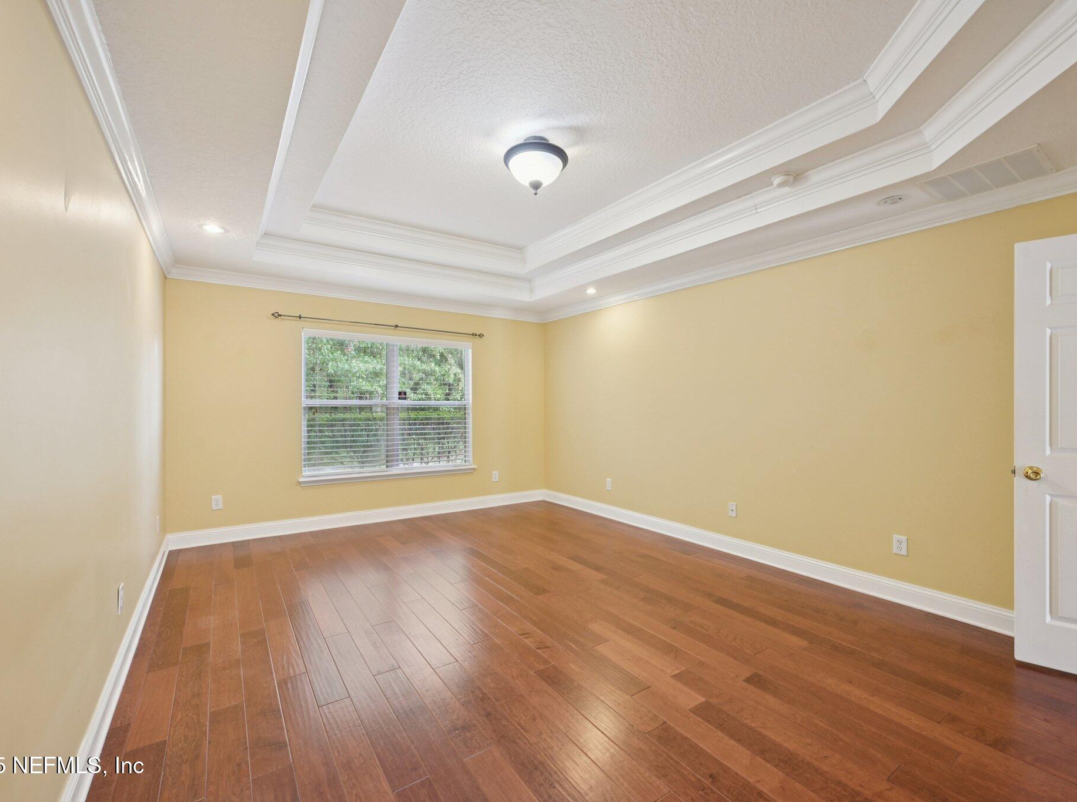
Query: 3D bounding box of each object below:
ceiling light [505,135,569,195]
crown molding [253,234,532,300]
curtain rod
[{"bbox_3d":[-0.015,-1.409,2.843,0.390,0.315,0.390,0,0,0],"label":"ceiling light"},{"bbox_3d":[-1.204,-1.256,4.600,2.731,0.205,0.093,0,0,-34],"label":"crown molding"},{"bbox_3d":[-1.580,-0.789,5.002,2.224,0.060,0.100,0,0,-34],"label":"curtain rod"}]

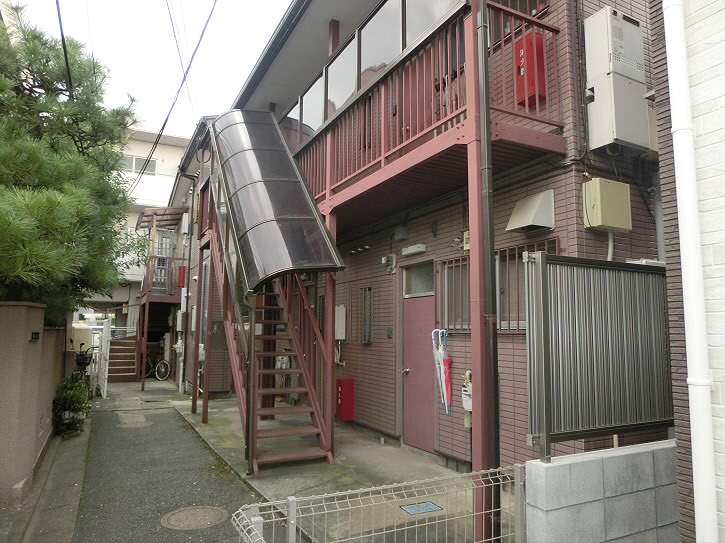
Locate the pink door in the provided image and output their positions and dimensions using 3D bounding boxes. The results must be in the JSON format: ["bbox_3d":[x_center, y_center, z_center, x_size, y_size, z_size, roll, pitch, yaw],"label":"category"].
[{"bbox_3d":[0.741,1.262,6.435,0.060,1.910,0.730,4,-8,-27],"label":"pink door"}]

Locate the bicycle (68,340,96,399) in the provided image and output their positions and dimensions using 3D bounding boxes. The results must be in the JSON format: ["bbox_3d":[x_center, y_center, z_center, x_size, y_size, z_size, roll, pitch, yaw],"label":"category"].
[{"bbox_3d":[-6.318,2.262,11.407,0.580,1.100,1.700,4,-8,-27],"label":"bicycle"}]

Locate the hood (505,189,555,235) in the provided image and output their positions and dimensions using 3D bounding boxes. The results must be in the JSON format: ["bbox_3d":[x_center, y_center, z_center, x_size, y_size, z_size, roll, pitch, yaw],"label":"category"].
[{"bbox_3d":[1.557,-0.572,4.703,0.290,0.370,0.330,4,-8,-27],"label":"hood"}]

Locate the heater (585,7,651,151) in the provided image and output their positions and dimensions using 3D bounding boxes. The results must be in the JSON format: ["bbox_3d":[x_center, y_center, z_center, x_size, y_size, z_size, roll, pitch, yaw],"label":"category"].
[{"bbox_3d":[2.362,-1.744,4.667,0.460,1.260,0.250,4,-8,-27],"label":"heater"}]

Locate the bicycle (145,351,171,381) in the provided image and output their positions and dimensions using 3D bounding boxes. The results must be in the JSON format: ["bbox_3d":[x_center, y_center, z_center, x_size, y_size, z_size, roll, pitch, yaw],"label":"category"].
[{"bbox_3d":[-6.352,2.787,15.191,1.620,0.970,0.550,-4,-8,31],"label":"bicycle"}]

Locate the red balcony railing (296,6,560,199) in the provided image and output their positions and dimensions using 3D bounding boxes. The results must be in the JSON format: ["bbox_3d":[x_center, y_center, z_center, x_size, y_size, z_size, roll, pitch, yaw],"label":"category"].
[{"bbox_3d":[0.265,-1.567,6.513,1.050,0.980,4.800,4,-8,-27],"label":"red balcony railing"}]

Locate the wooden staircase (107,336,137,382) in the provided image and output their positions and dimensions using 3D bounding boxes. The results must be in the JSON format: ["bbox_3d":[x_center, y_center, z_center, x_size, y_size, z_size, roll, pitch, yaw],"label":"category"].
[{"bbox_3d":[-7.155,2.583,14.962,0.880,1.320,1.350,4,-8,-27],"label":"wooden staircase"}]

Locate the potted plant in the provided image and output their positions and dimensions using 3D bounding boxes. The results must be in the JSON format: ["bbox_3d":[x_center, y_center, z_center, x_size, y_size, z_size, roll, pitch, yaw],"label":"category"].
[{"bbox_3d":[-4.579,2.054,7.973,0.500,0.790,0.800,4,-8,-27],"label":"potted plant"}]

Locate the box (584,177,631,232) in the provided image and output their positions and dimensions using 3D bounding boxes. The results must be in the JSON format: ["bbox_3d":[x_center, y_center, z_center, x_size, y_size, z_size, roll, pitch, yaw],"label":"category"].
[{"bbox_3d":[2.189,-0.580,4.492,0.400,0.425,0.165,4,-8,-27],"label":"box"}]

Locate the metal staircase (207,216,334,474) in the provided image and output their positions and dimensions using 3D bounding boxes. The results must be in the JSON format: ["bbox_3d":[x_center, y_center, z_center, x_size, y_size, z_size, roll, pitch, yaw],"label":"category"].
[{"bbox_3d":[-1.389,0.502,6.902,0.940,3.570,3.100,4,-8,-27],"label":"metal staircase"}]

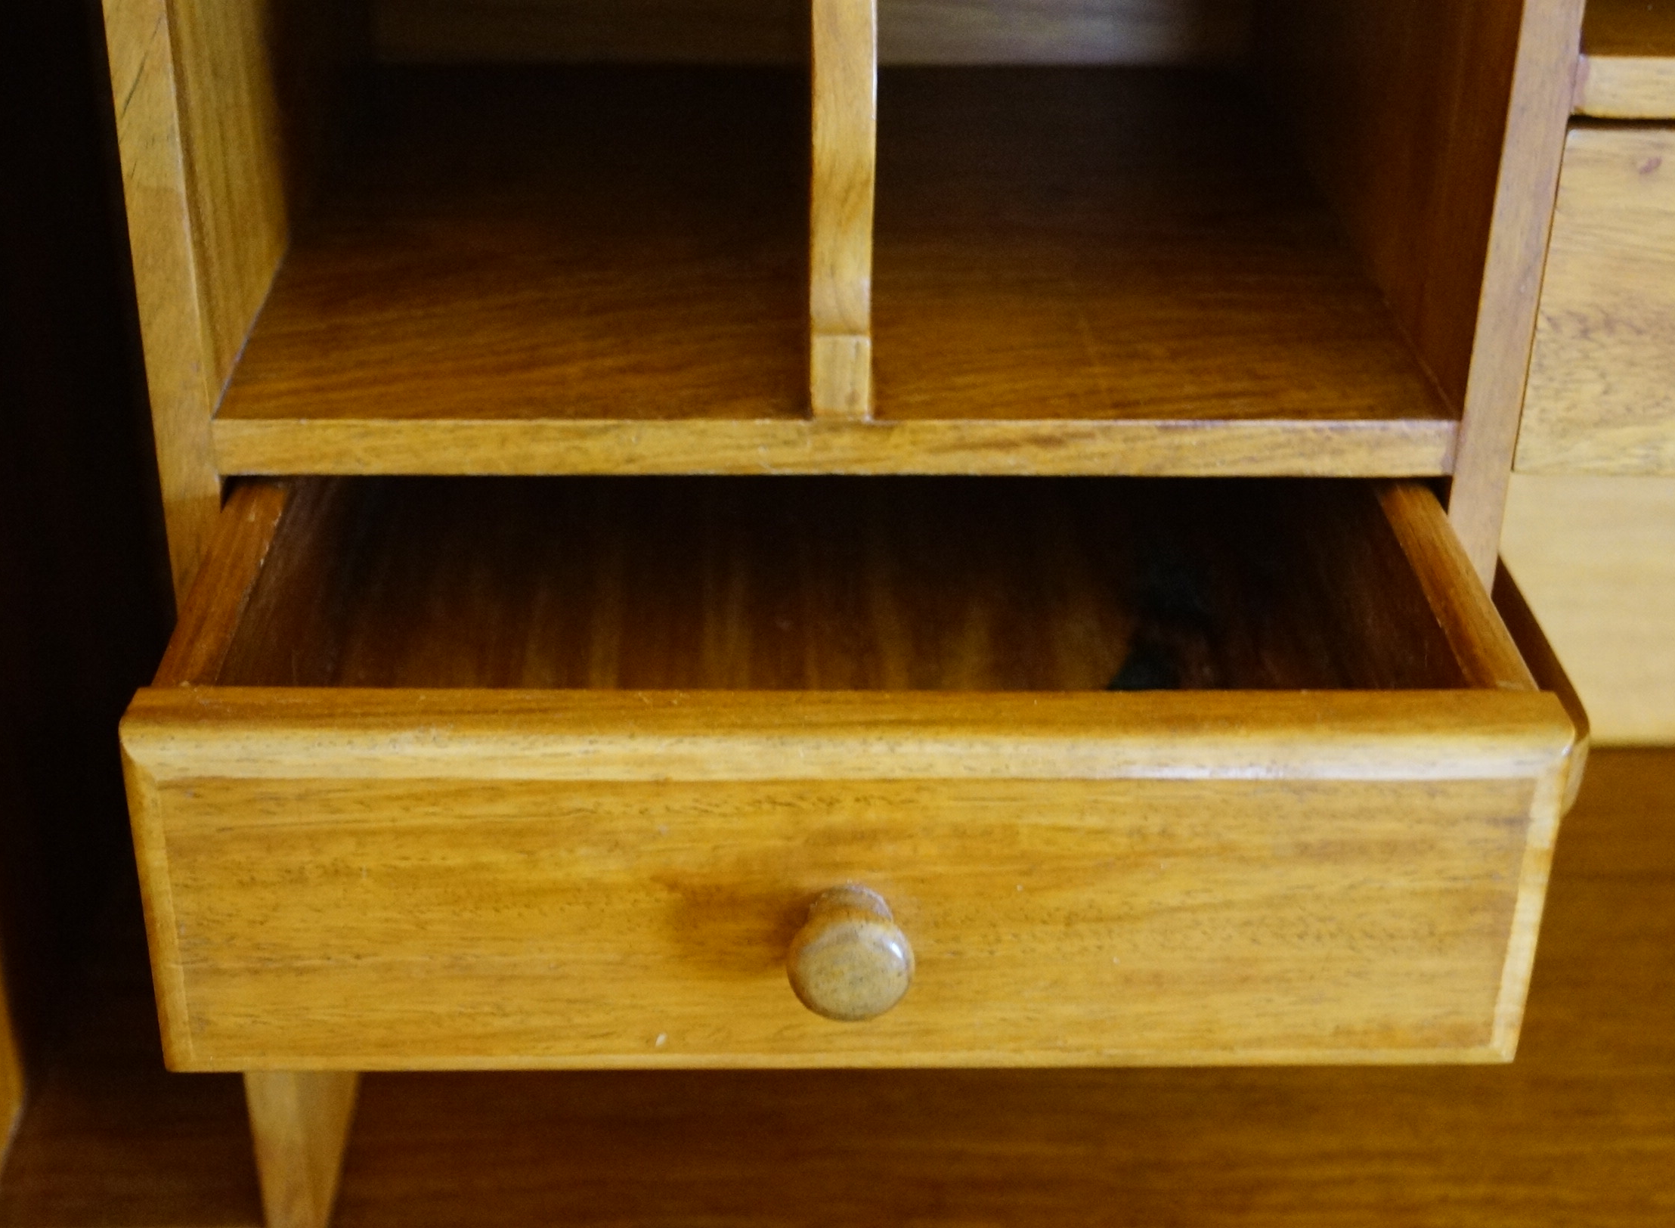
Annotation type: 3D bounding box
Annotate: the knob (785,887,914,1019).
[{"bbox_3d":[0.003,0.080,0.546,0.030,0.030,0.026,0,29,-2],"label":"knob"}]

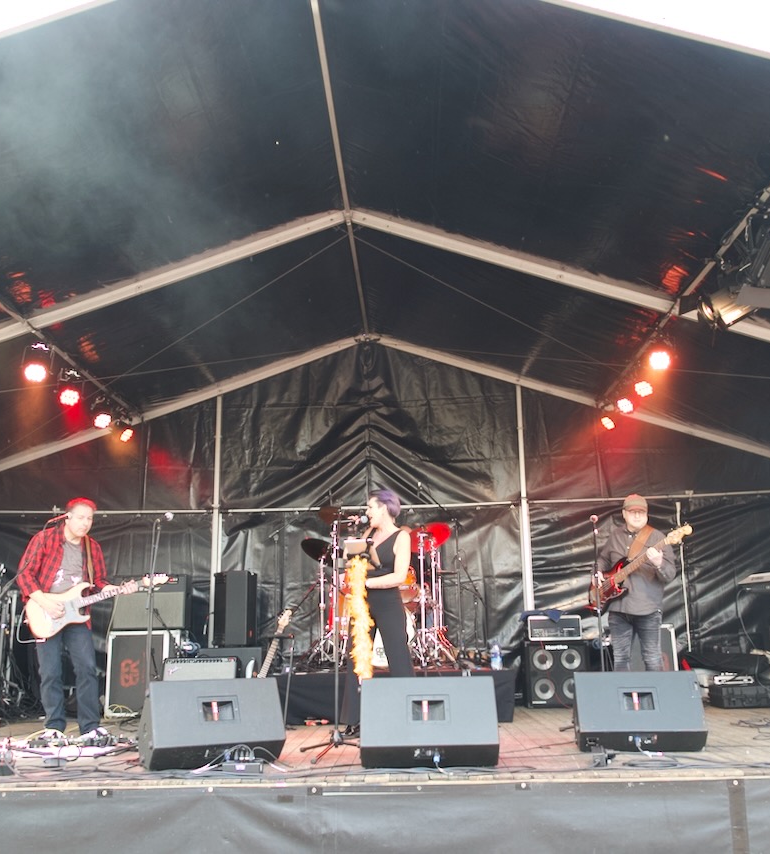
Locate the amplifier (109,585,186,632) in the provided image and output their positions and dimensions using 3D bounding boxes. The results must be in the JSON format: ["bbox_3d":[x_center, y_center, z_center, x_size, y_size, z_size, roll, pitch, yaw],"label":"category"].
[{"bbox_3d":[-2.248,1.702,8.255,0.700,0.500,0.280,-1,-14,1],"label":"amplifier"}]

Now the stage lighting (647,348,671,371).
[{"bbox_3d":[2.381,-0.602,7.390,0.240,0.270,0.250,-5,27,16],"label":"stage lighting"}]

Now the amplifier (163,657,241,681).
[{"bbox_3d":[-1.620,2.322,7.597,0.650,0.510,0.270,-1,-14,0],"label":"amplifier"}]

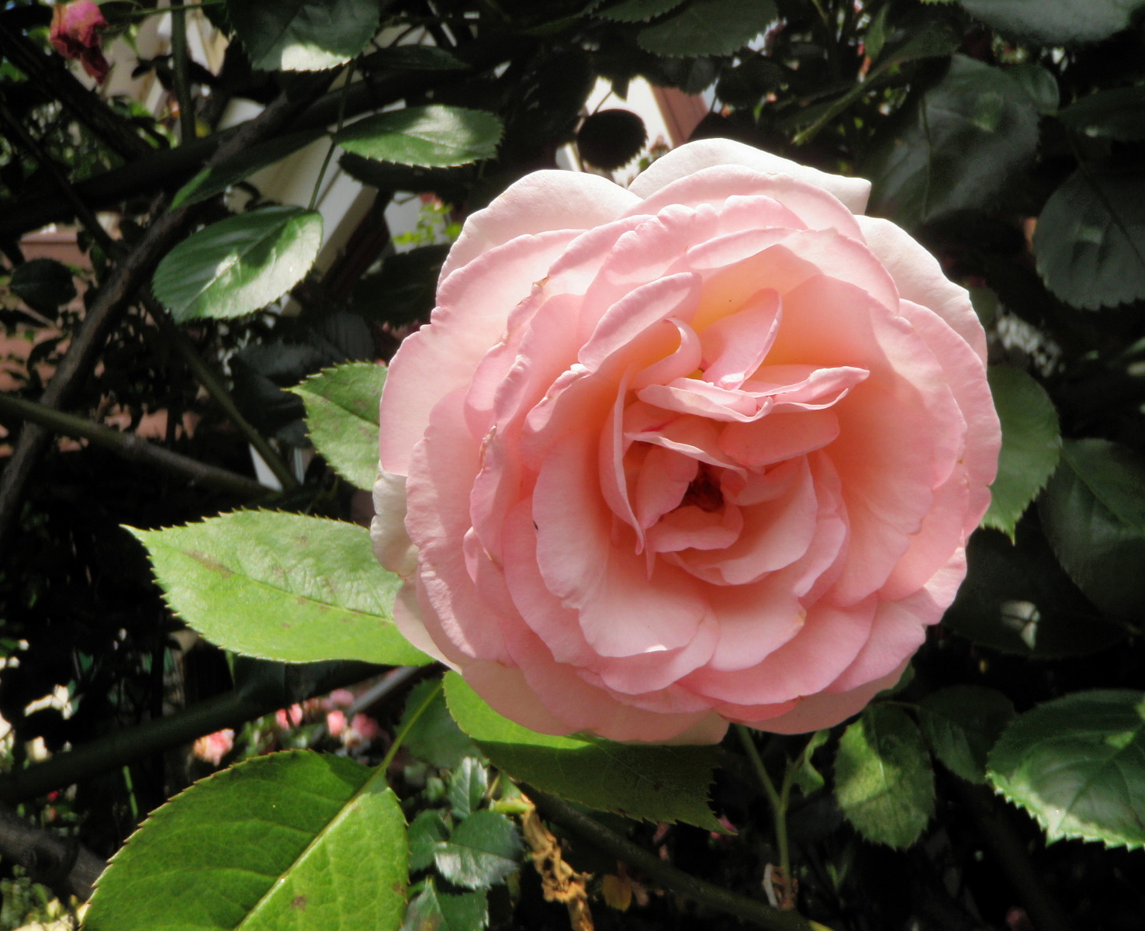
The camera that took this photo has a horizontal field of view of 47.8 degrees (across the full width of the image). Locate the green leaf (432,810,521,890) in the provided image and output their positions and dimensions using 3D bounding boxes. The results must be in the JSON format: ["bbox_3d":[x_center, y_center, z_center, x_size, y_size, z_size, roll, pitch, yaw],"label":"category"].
[{"bbox_3d":[-0.026,0.105,0.352,0.024,0.023,0.006,7,-28,12],"label":"green leaf"}]

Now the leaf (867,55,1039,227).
[{"bbox_3d":[0.100,-0.086,0.338,0.041,0.055,0.009,16,-27,-1],"label":"leaf"}]

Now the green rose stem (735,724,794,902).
[{"bbox_3d":[0.045,0.082,0.305,0.009,0.043,0.008,-14,-2,0],"label":"green rose stem"}]

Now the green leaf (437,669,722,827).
[{"bbox_3d":[0.005,0.060,0.275,0.066,0.042,0.012,29,-40,6],"label":"green leaf"}]

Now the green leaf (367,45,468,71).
[{"bbox_3d":[-0.047,-0.123,0.393,0.034,0.006,0.022,-3,29,-27],"label":"green leaf"}]

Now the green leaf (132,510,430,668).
[{"bbox_3d":[-0.060,0.026,0.270,0.070,0.040,0.013,20,-39,1],"label":"green leaf"}]

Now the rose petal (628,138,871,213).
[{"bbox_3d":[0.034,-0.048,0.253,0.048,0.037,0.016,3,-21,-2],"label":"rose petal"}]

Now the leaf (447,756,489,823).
[{"bbox_3d":[-0.032,0.101,0.400,0.013,0.022,0.005,2,-27,7],"label":"leaf"}]

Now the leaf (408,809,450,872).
[{"bbox_3d":[-0.045,0.116,0.400,0.021,0.017,0.005,-31,-29,-12],"label":"leaf"}]

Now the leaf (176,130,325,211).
[{"bbox_3d":[-0.092,-0.084,0.367,0.049,0.007,0.027,-28,35,-6],"label":"leaf"}]

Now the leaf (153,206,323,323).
[{"bbox_3d":[-0.092,-0.057,0.360,0.050,0.007,0.034,-40,54,-23],"label":"leaf"}]

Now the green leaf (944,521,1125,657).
[{"bbox_3d":[0.126,0.034,0.360,0.058,0.043,0.011,9,-30,5],"label":"green leaf"}]

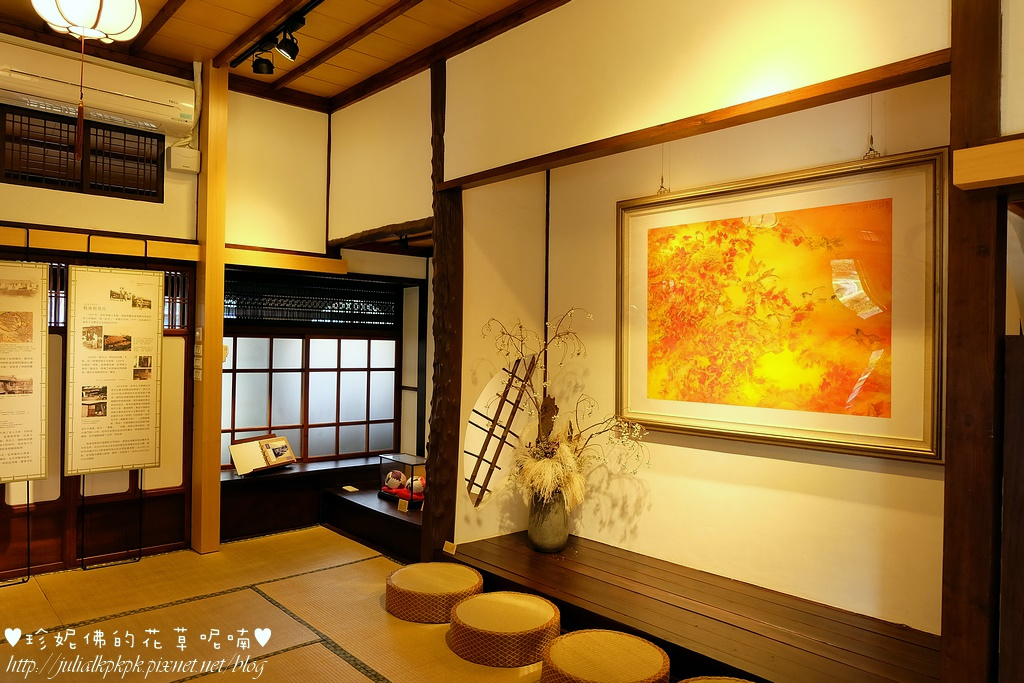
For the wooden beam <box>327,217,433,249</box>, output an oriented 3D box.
[{"bbox_3d":[-0.865,-0.689,4.473,0.104,0.098,1.196,1,0,-43],"label":"wooden beam"}]

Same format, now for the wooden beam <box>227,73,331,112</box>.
[{"bbox_3d":[-1.581,-1.671,4.653,0.728,0.116,0.091,1,0,-43],"label":"wooden beam"}]

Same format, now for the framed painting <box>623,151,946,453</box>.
[{"bbox_3d":[1.181,-0.147,3.327,0.059,1.270,1.641,1,0,-43],"label":"framed painting"}]

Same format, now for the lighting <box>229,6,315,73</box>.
[{"bbox_3d":[-1.356,-1.625,3.855,0.156,0.208,1.040,1,0,-43],"label":"lighting"}]

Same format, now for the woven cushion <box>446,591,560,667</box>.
[{"bbox_3d":[-0.028,1.244,2.976,0.473,0.133,0.473,1,0,0],"label":"woven cushion"}]

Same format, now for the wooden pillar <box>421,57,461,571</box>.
[{"bbox_3d":[-0.417,-0.154,4.003,0.149,2.925,0.149,1,0,-43],"label":"wooden pillar"}]

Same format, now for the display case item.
[{"bbox_3d":[-0.687,0.903,4.443,0.195,0.299,0.416,1,0,-43],"label":"display case item"}]

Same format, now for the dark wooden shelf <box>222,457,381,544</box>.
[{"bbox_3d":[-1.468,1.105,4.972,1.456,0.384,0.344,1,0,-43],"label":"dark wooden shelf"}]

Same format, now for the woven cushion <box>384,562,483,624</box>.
[{"bbox_3d":[-0.382,1.241,3.396,0.478,0.131,0.478,1,0,0],"label":"woven cushion"}]

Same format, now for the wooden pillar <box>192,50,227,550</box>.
[{"bbox_3d":[-1.875,-0.224,4.235,0.117,3.022,0.160,1,0,-43],"label":"wooden pillar"}]

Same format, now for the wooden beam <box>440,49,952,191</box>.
[{"bbox_3d":[0.486,-0.885,3.073,0.111,0.044,2.613,1,0,-43],"label":"wooden beam"}]

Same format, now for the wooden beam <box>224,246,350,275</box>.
[{"bbox_3d":[-1.515,-0.544,4.669,0.877,0.100,0.045,1,0,-43],"label":"wooden beam"}]

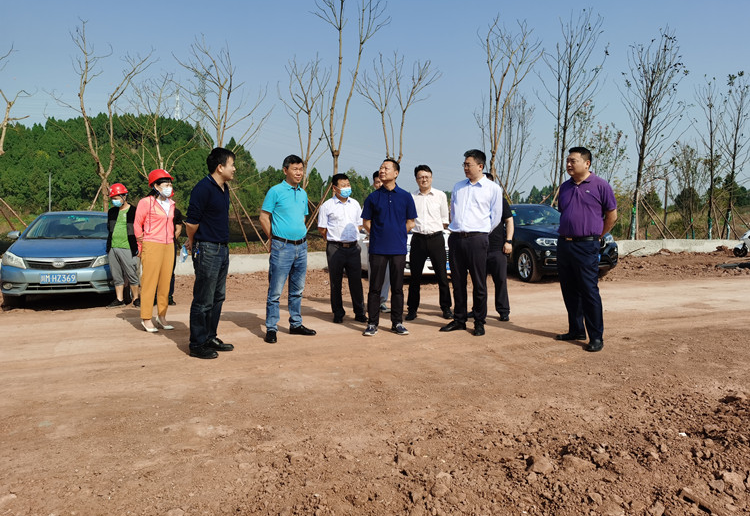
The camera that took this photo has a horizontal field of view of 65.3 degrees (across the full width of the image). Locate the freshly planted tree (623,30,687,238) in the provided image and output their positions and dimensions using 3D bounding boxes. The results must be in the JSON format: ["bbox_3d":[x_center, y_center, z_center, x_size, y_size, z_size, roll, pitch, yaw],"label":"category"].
[{"bbox_3d":[10.715,-4.771,22.500,2.539,8.195,2.285,0,3,0],"label":"freshly planted tree"}]

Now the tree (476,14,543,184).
[{"bbox_3d":[4.566,-4.395,20.000,2.326,7.798,2.093,0,3,0],"label":"tree"}]

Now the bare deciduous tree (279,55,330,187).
[{"bbox_3d":[-2.146,-3.257,17.800,1.583,5.814,1.504,0,3,0],"label":"bare deciduous tree"}]

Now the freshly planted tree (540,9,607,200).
[{"bbox_3d":[7.298,-4.871,21.500,2.426,8.529,2.305,0,3,0],"label":"freshly planted tree"}]

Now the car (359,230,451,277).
[{"bbox_3d":[0.720,-0.256,13.600,1.810,1.500,4.600,-1,3,-18],"label":"car"}]

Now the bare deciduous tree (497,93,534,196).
[{"bbox_3d":[6.006,-3.912,25.000,1.624,6.241,1.543,0,3,0],"label":"bare deciduous tree"}]

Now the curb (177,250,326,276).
[{"bbox_3d":[-3.168,0.141,15.000,4.200,0.530,0.300,-2,4,-26],"label":"curb"}]

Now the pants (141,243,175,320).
[{"bbox_3d":[-2.306,0.239,6.200,0.300,0.840,0.360,2,4,34],"label":"pants"}]

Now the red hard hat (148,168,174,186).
[{"bbox_3d":[-2.264,-0.859,6.200,0.280,0.160,0.225,-15,-5,34],"label":"red hard hat"}]

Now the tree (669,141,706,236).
[{"bbox_3d":[14.428,-3.163,27.000,1.754,4.432,1.667,0,3,0],"label":"tree"}]

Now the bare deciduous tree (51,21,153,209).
[{"bbox_3d":[-7.015,-3.129,15.000,2.616,5.874,2.224,0,3,0],"label":"bare deciduous tree"}]

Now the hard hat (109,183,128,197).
[{"bbox_3d":[-3.597,-0.946,8.200,0.225,0.160,0.280,1,16,22],"label":"hard hat"}]

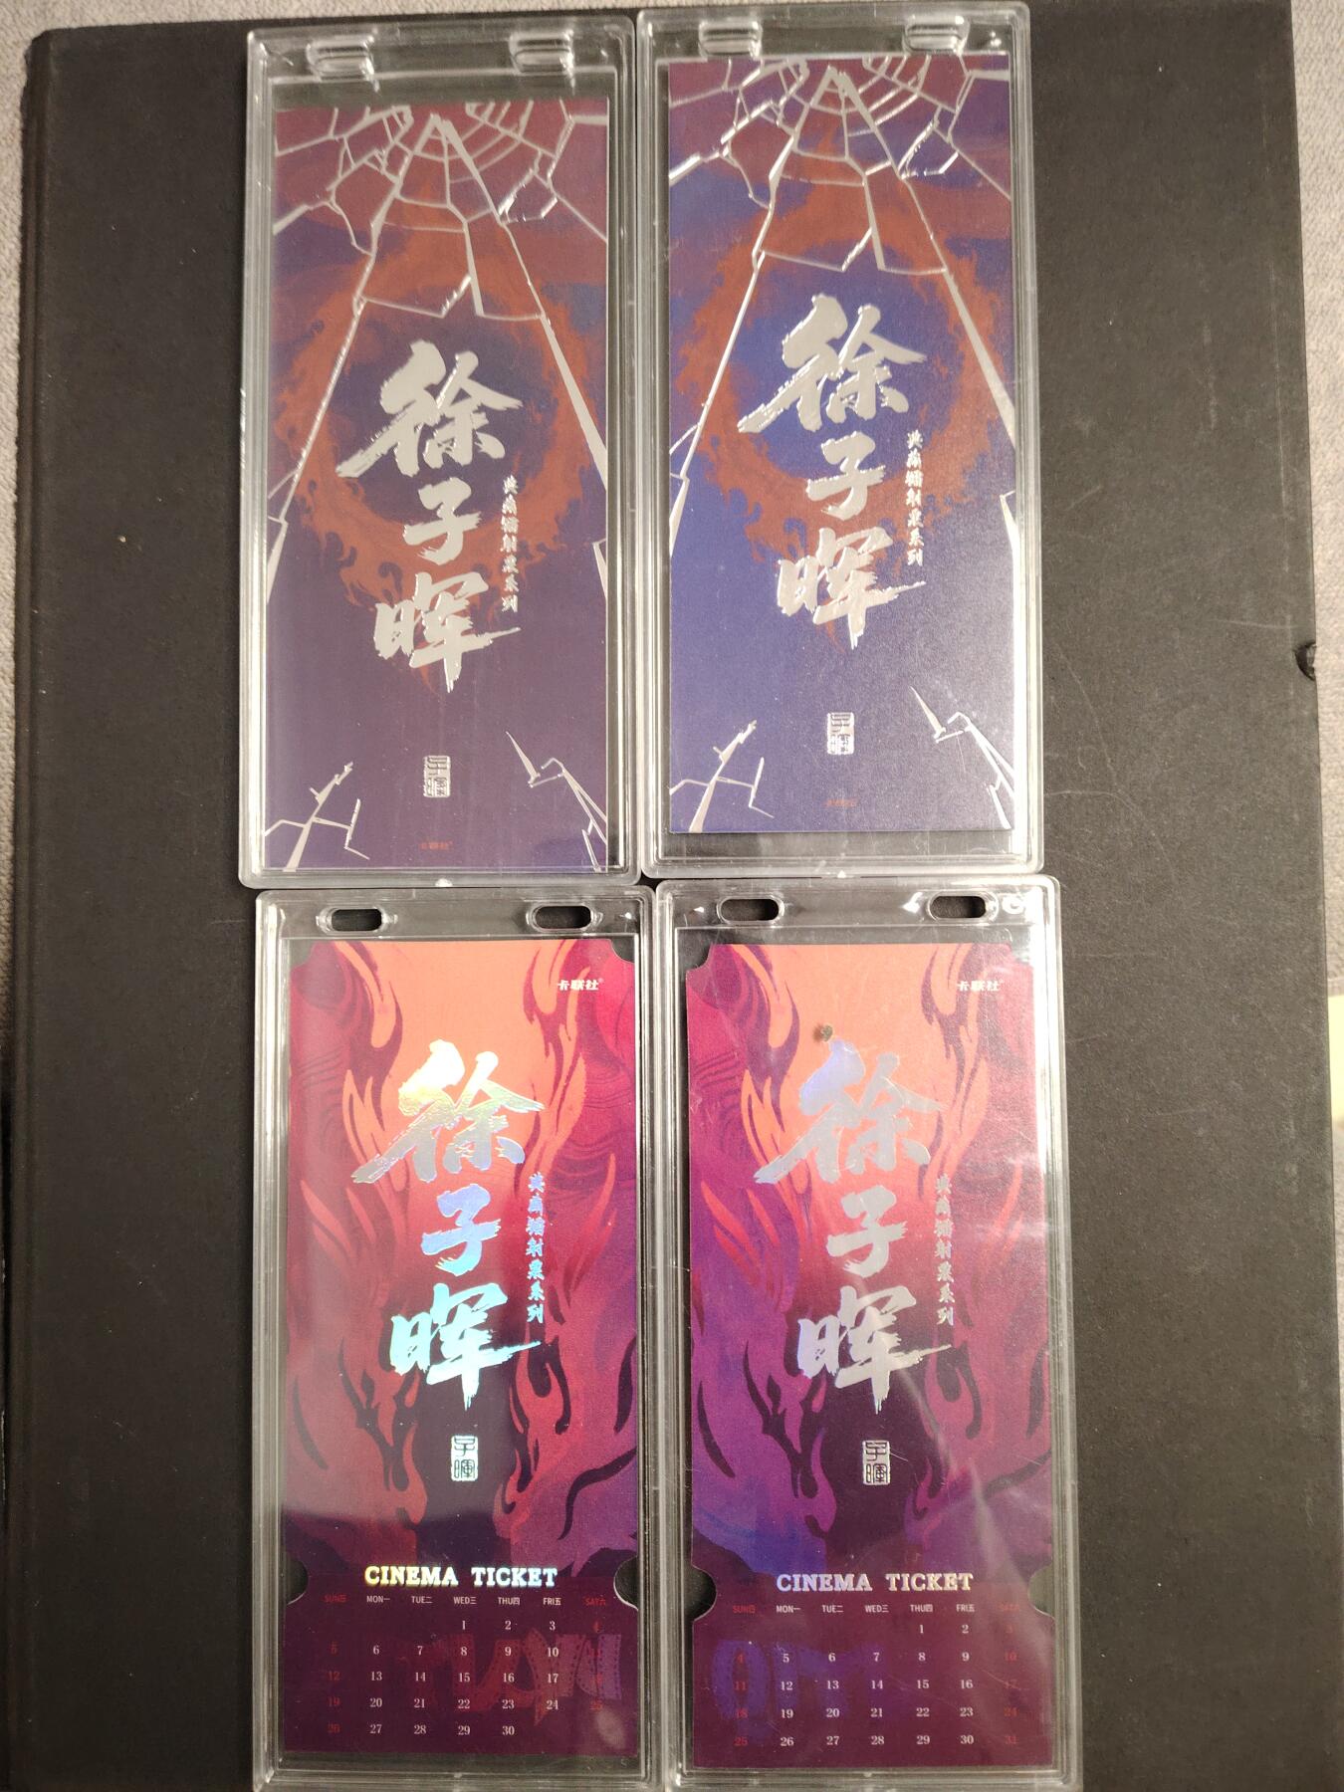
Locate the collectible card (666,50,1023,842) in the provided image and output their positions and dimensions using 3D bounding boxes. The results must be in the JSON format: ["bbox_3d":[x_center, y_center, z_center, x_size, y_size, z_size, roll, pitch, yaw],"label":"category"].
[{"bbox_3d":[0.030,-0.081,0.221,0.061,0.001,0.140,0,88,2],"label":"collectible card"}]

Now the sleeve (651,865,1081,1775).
[{"bbox_3d":[0.033,0.074,0.215,0.070,0.006,0.155,-1,88,2],"label":"sleeve"}]

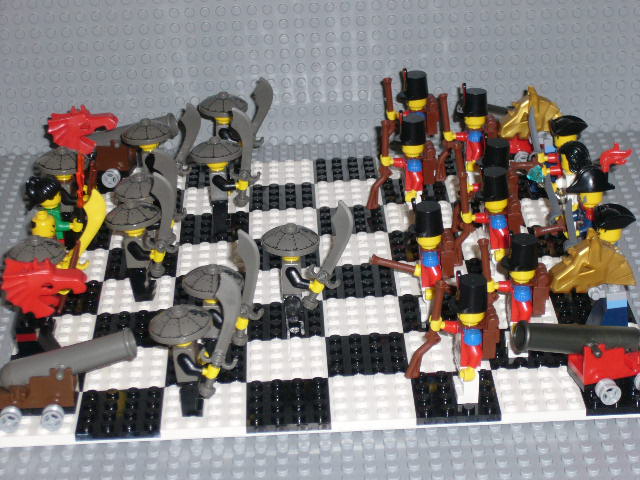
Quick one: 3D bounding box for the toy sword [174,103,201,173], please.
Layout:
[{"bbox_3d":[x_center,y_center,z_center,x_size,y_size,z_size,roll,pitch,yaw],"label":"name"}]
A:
[{"bbox_3d":[-0.063,-0.045,0.838,0.013,0.044,0.005,4,25,-4],"label":"toy sword"}]

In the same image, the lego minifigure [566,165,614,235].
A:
[{"bbox_3d":[0.116,-0.009,0.768,0.021,0.049,0.023,-3,26,0],"label":"lego minifigure"}]

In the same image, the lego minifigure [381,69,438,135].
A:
[{"bbox_3d":[0.043,-0.060,0.878,0.031,0.051,0.023,-3,26,0],"label":"lego minifigure"}]

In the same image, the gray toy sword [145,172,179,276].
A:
[{"bbox_3d":[-0.067,-0.006,0.751,0.015,0.048,0.005,-3,26,0],"label":"gray toy sword"}]

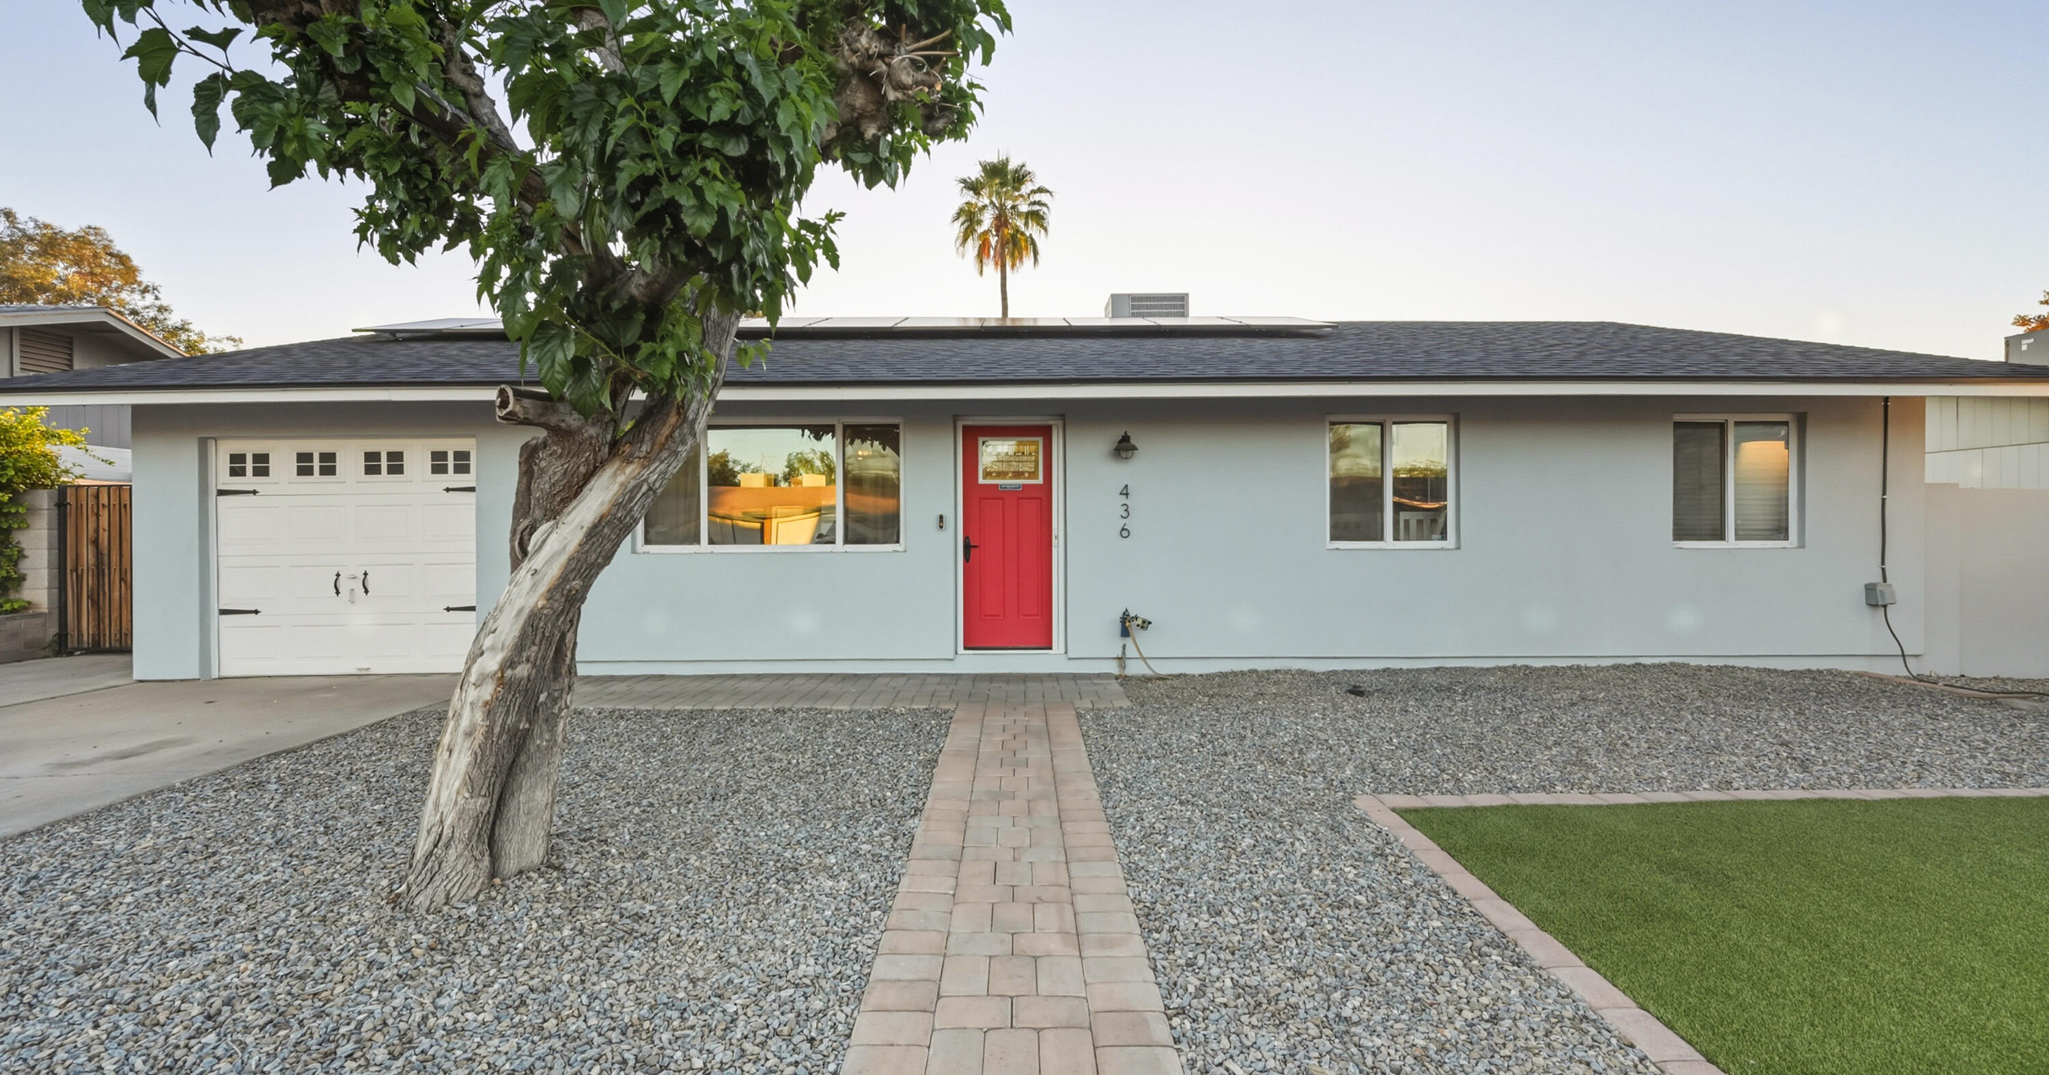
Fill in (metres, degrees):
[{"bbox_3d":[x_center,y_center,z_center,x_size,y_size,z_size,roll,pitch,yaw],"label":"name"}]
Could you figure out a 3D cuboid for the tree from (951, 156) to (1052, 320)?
[{"bbox_3d":[-0.850,-6.800,31.000,3.850,16.100,3.850,0,0,0],"label":"tree"}]

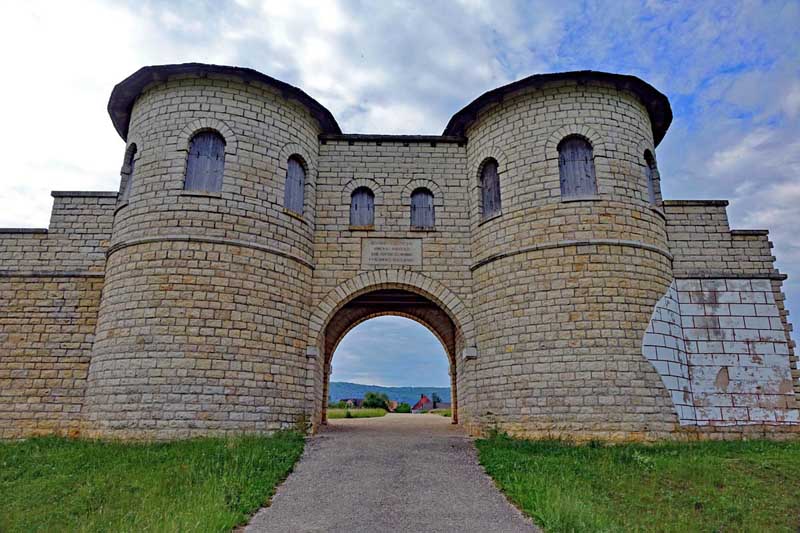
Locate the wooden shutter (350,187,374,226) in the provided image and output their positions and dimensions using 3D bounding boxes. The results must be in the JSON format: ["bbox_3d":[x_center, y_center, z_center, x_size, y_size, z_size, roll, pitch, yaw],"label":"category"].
[{"bbox_3d":[-0.979,-1.548,14.258,0.610,1.143,0.280,0,-18,0],"label":"wooden shutter"}]

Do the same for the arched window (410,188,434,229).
[{"bbox_3d":[0.611,-1.509,14.268,0.610,1.155,0.120,0,-18,0],"label":"arched window"}]

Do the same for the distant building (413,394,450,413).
[{"bbox_3d":[10.929,48.150,184.970,13.200,7.000,10.000,0,-18,0],"label":"distant building"}]

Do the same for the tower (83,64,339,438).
[{"bbox_3d":[-4.804,-0.015,14.235,6.056,8.870,6.056,0,-18,0],"label":"tower"}]

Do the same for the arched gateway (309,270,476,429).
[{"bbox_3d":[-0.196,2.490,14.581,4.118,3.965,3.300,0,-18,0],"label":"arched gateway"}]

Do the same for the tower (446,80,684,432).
[{"bbox_3d":[4.396,0.043,14.350,6.056,8.870,6.056,0,-18,0],"label":"tower"}]

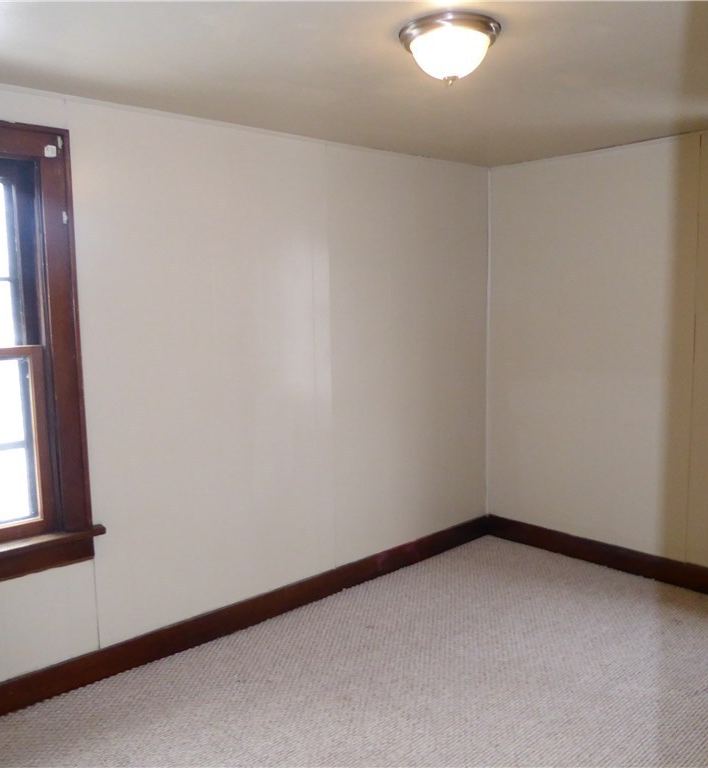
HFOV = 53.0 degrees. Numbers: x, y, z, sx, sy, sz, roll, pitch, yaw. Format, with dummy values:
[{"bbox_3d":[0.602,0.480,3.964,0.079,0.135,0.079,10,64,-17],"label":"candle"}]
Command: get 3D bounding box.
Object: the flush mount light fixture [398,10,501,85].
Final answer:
[{"bbox_3d":[0.273,-0.923,2.016,0.283,0.145,0.283,-1,7,0],"label":"flush mount light fixture"}]

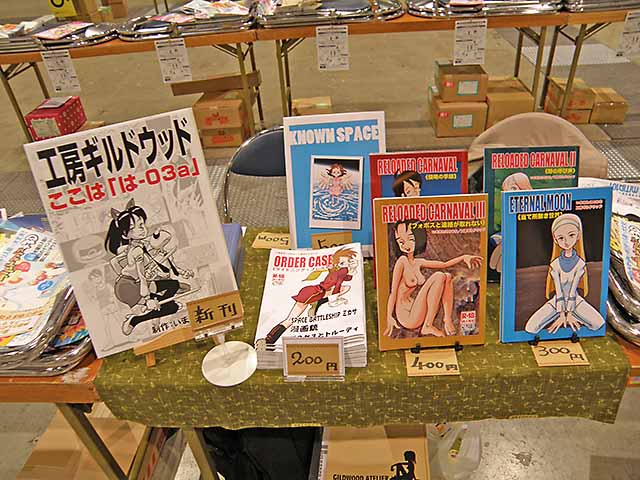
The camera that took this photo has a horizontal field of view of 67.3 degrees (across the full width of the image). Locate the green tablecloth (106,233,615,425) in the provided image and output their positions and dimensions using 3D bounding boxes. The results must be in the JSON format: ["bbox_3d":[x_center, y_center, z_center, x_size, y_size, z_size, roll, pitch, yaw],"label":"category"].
[{"bbox_3d":[0.069,0.154,1.027,0.900,0.145,0.460,-2,36,3],"label":"green tablecloth"}]

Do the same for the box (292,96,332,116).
[{"bbox_3d":[-0.044,-0.855,3.296,0.265,0.200,0.230,-2,36,3],"label":"box"}]

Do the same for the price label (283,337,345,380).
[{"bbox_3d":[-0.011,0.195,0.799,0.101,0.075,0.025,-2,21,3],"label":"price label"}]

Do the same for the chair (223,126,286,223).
[{"bbox_3d":[-0.063,0.100,1.516,0.480,0.785,0.480,-1,36,6],"label":"chair"}]

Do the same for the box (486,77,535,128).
[{"bbox_3d":[1.198,-0.886,3.177,0.285,0.255,0.350,-2,36,3],"label":"box"}]

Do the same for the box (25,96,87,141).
[{"bbox_3d":[-1.806,-0.834,3.298,0.225,0.165,0.330,-2,36,3],"label":"box"}]

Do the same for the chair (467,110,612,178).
[{"bbox_3d":[0.646,0.072,1.471,0.480,0.790,0.480,1,37,8],"label":"chair"}]

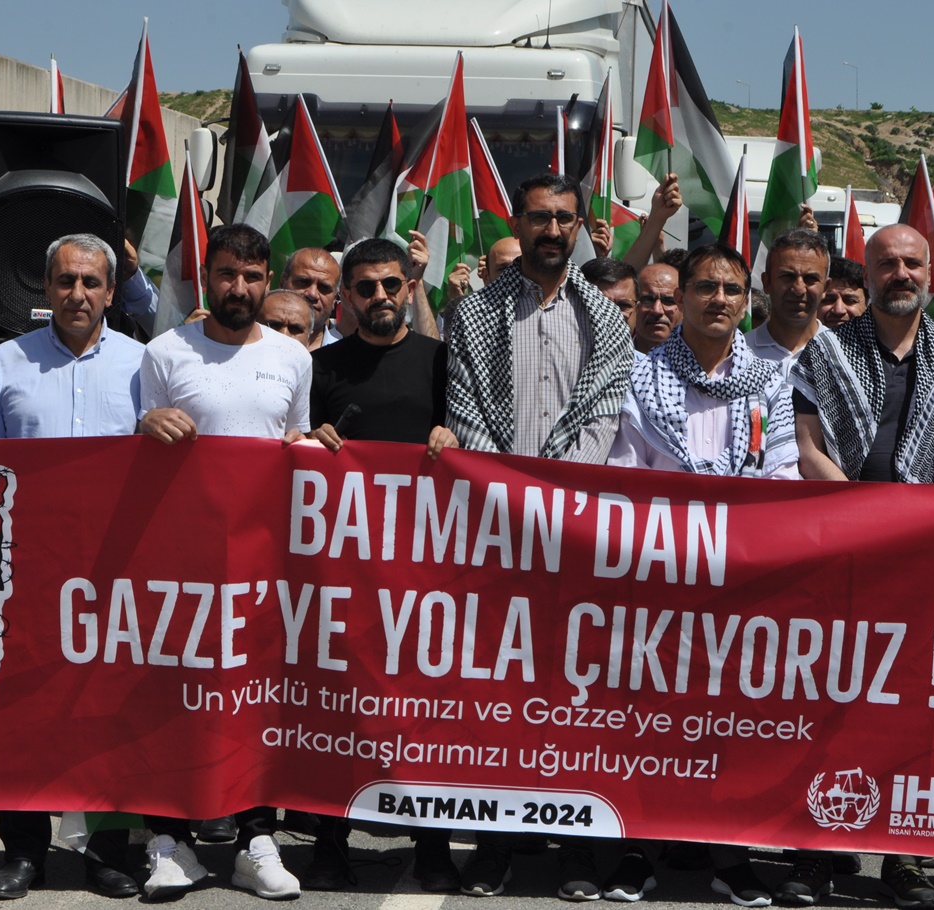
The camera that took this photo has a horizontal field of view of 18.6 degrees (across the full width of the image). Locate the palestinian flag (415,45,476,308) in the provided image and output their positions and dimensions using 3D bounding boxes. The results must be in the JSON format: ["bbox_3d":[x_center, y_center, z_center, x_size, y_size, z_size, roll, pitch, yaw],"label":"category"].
[{"bbox_3d":[-0.083,-0.867,9.000,0.220,0.800,0.170,3,3,0],"label":"palestinian flag"}]

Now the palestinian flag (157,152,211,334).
[{"bbox_3d":[-0.804,-0.589,8.100,0.180,0.560,0.150,0,3,0],"label":"palestinian flag"}]

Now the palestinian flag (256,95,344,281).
[{"bbox_3d":[-0.517,-0.812,8.700,0.294,0.574,0.200,1,1,0],"label":"palestinian flag"}]

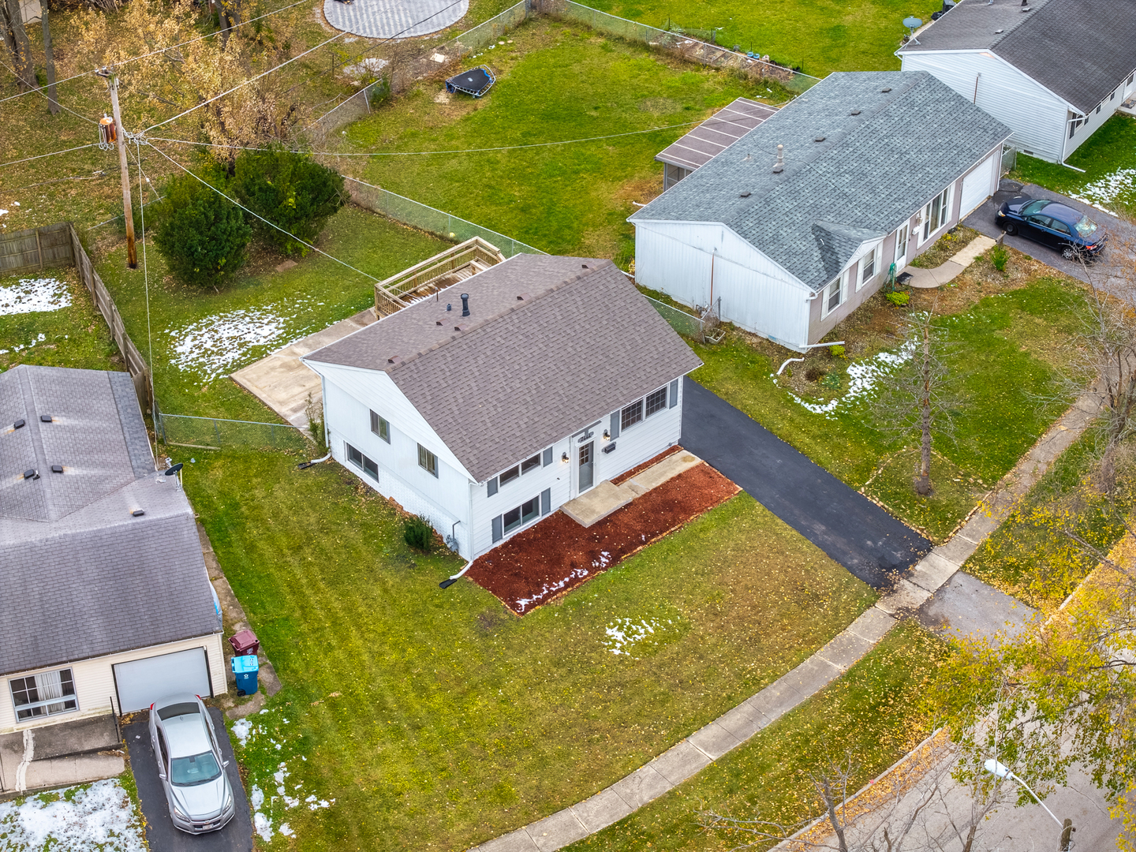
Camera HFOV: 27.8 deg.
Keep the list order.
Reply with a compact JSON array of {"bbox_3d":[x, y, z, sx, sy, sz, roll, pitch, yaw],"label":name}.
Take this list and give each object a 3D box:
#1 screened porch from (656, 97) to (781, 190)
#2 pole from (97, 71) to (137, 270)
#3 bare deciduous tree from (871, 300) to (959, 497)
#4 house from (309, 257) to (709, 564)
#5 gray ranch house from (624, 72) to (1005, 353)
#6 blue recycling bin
[{"bbox_3d":[6.462,-10.876,94.046,2.656,2.600,6.200,24,43,29],"label":"screened porch"},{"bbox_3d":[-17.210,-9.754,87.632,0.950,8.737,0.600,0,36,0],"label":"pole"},{"bbox_3d":[11.608,-0.721,75.990,3.000,7.623,3.000,0,36,0],"label":"bare deciduous tree"},{"bbox_3d":[-2.210,-1.456,78.751,9.928,5.719,9.382,-28,45,-32],"label":"house"},{"bbox_3d":[10.139,-9.280,90.468,8.498,4.229,14.799,24,43,29],"label":"gray ranch house"},{"bbox_3d":[-9.840,7.687,70.370,0.800,1.060,0.680,-5,37,-6],"label":"blue recycling bin"}]

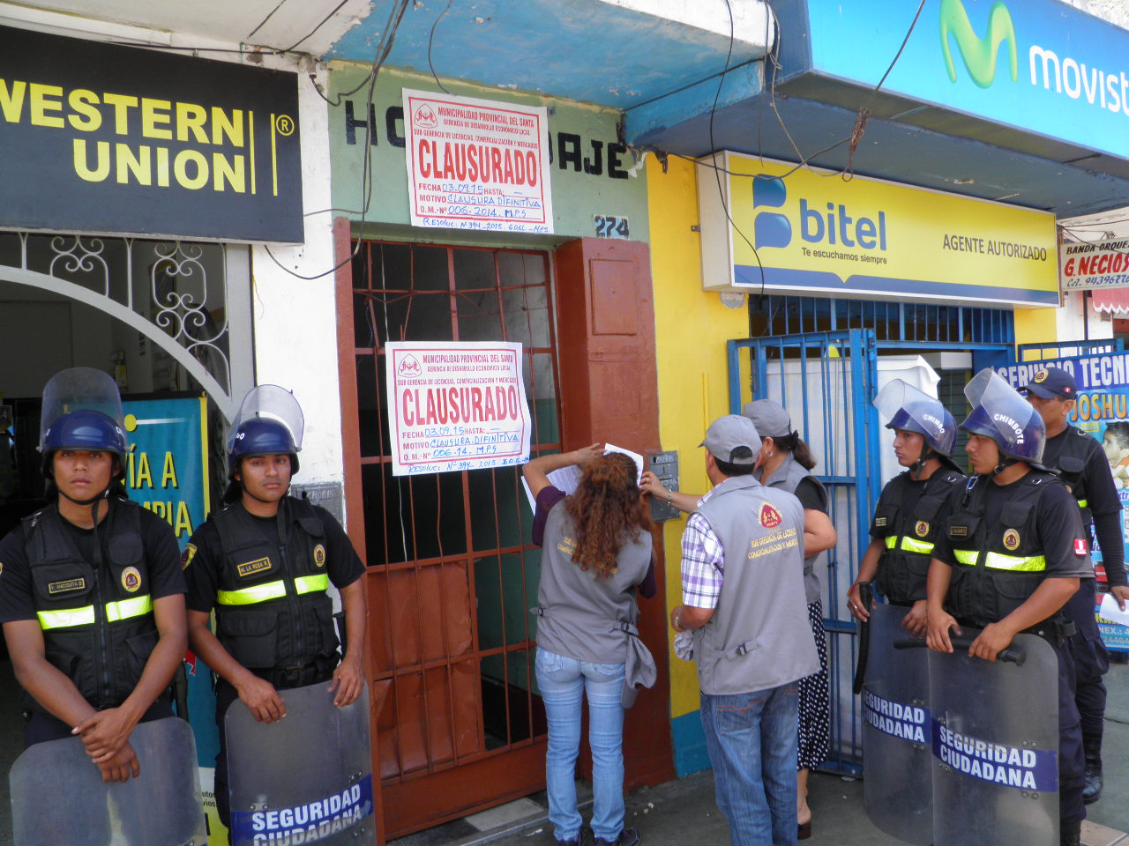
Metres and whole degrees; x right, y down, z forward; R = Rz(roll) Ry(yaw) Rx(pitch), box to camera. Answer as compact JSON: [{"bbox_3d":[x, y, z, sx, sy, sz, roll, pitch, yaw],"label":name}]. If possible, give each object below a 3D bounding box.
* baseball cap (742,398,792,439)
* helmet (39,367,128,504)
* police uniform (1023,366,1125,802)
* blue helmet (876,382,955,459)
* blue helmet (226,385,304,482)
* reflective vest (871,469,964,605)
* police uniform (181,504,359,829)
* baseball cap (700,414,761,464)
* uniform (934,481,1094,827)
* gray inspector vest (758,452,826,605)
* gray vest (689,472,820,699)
[{"bbox_3d":[0.756,-0.012,3.520,0.260,0.150,0.180,-2,1,28],"label":"baseball cap"},{"bbox_3d":[-1.296,0.035,2.460,0.240,0.360,0.290,-3,1,-22],"label":"helmet"},{"bbox_3d":[2.118,0.642,3.830,0.360,1.760,0.500,-3,1,-28],"label":"police uniform"},{"bbox_3d":[1.309,-0.015,3.400,0.290,0.280,0.230,-3,1,-9],"label":"blue helmet"},{"bbox_3d":[-0.928,0.029,2.830,0.225,0.295,0.300,-5,4,-36],"label":"blue helmet"},{"bbox_3d":[1.312,0.428,3.400,0.280,0.510,0.410,-3,1,-27],"label":"reflective vest"},{"bbox_3d":[-0.900,0.830,2.880,0.530,1.200,0.320,-5,4,-37],"label":"police uniform"},{"bbox_3d":[0.553,0.054,3.020,0.175,0.155,0.270,-4,3,-18],"label":"baseball cap"},{"bbox_3d":[1.507,0.777,3.100,0.320,1.200,0.520,-5,4,-40],"label":"uniform"},{"bbox_3d":[0.841,0.405,3.420,0.290,0.600,0.420,-2,3,12],"label":"gray inspector vest"},{"bbox_3d":[0.627,0.532,3.000,0.460,0.700,0.300,-5,4,-33],"label":"gray vest"}]

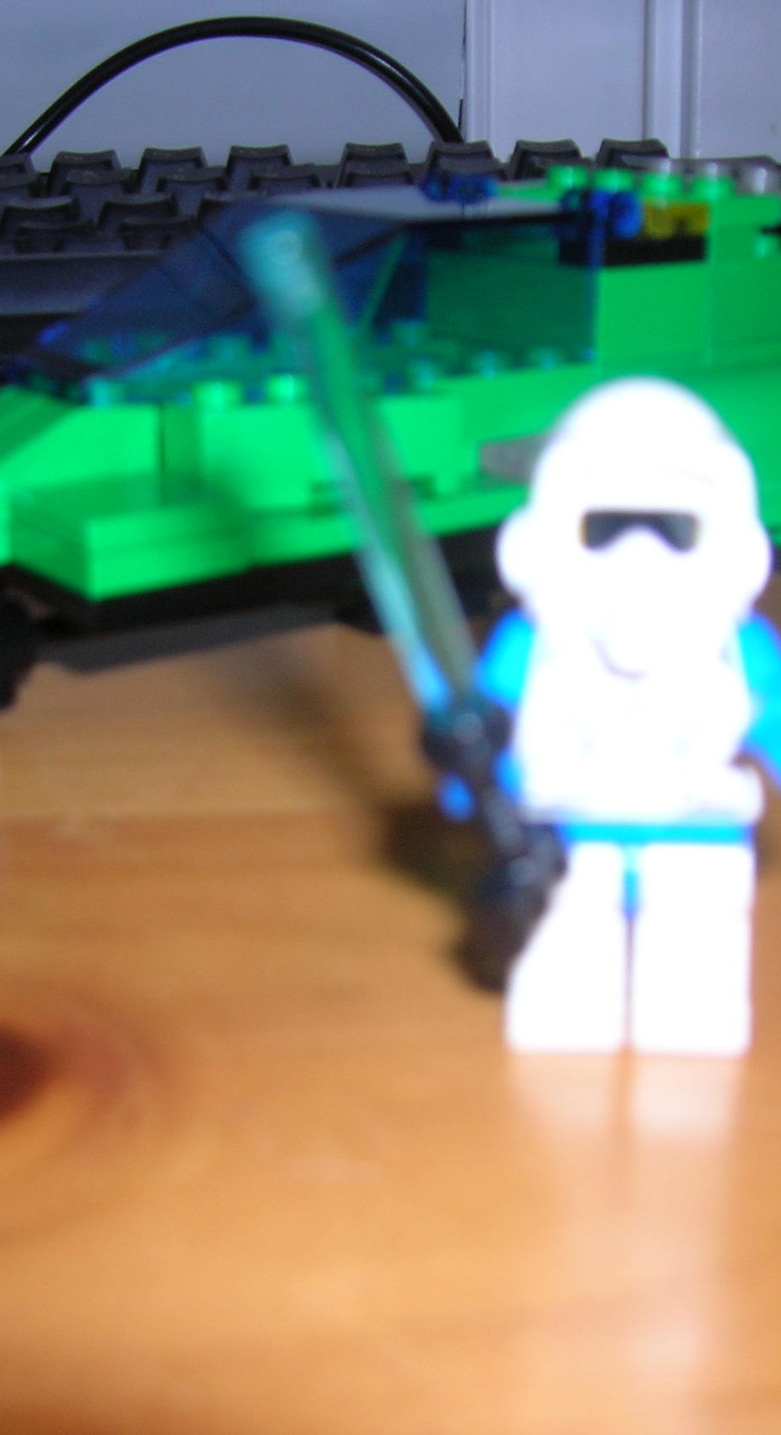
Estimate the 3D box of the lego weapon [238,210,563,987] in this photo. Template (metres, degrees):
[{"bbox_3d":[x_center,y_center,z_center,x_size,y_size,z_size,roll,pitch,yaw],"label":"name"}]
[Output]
[{"bbox_3d":[0.002,-0.008,0.105,0.006,0.042,0.006,-18,19,11],"label":"lego weapon"}]

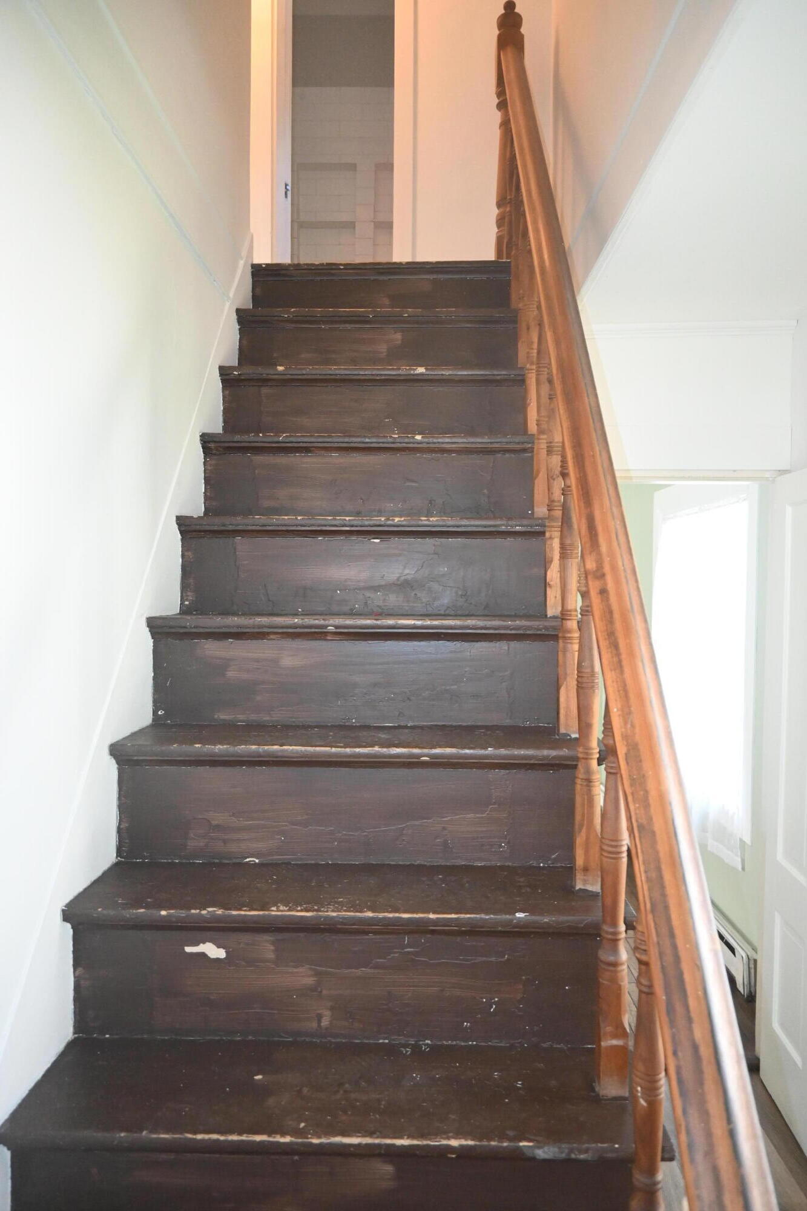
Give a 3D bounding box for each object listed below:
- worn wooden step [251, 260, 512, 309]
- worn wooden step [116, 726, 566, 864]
[{"bbox_3d":[-0.052,-0.994,2.702,0.875,0.221,0.229,0,1,1],"label":"worn wooden step"},{"bbox_3d":[-0.088,0.362,1.563,0.875,0.221,0.229,0,1,1],"label":"worn wooden step"}]

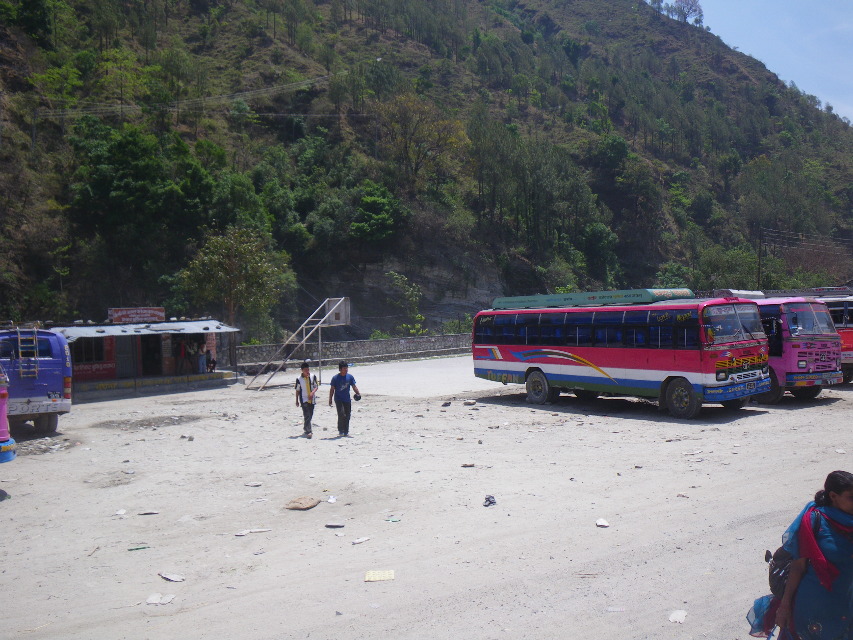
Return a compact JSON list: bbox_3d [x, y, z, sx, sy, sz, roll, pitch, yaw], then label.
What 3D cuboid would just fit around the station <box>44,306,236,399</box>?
[{"bbox_3d":[-12.200,1.180,29.200,3.800,3.300,8.000,-1,0,44],"label":"station"}]

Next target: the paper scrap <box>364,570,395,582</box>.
[{"bbox_3d":[-0.462,2.546,6.850,0.290,0.035,0.280,-1,0,-5],"label":"paper scrap"}]

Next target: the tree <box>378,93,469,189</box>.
[{"bbox_3d":[-0.426,-25.349,98.000,12.000,13.000,11.000,-1,0,0],"label":"tree"}]

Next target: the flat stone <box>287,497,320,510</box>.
[{"bbox_3d":[-1.716,2.540,9.600,0.370,0.070,0.520,-1,0,12],"label":"flat stone"}]

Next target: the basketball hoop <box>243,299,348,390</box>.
[{"bbox_3d":[-5.500,0.920,29.600,1.650,3.850,4.500,-1,0,43],"label":"basketball hoop"}]

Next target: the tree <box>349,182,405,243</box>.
[{"bbox_3d":[-5.680,-12.578,80.000,6.300,7.200,6.000,-1,0,0],"label":"tree"}]

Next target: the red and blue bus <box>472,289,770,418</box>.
[{"bbox_3d":[5.360,0.920,21.390,2.450,3.300,9.600,-1,0,-35],"label":"red and blue bus"}]

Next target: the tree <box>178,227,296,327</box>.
[{"bbox_3d":[-10.681,-1.328,39.000,6.300,7.700,6.000,-1,0,0],"label":"tree"}]

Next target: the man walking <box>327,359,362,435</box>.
[{"bbox_3d":[-1.854,1.786,15.600,0.680,1.690,0.380,-1,0,-9],"label":"man walking"}]

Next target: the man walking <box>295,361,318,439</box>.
[{"bbox_3d":[-2.695,1.797,15.500,0.550,1.690,0.400,-1,0,-18],"label":"man walking"}]

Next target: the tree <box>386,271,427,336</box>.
[{"bbox_3d":[-1.594,-1.076,55.000,3.200,5.600,3.000,-1,0,0],"label":"tree"}]

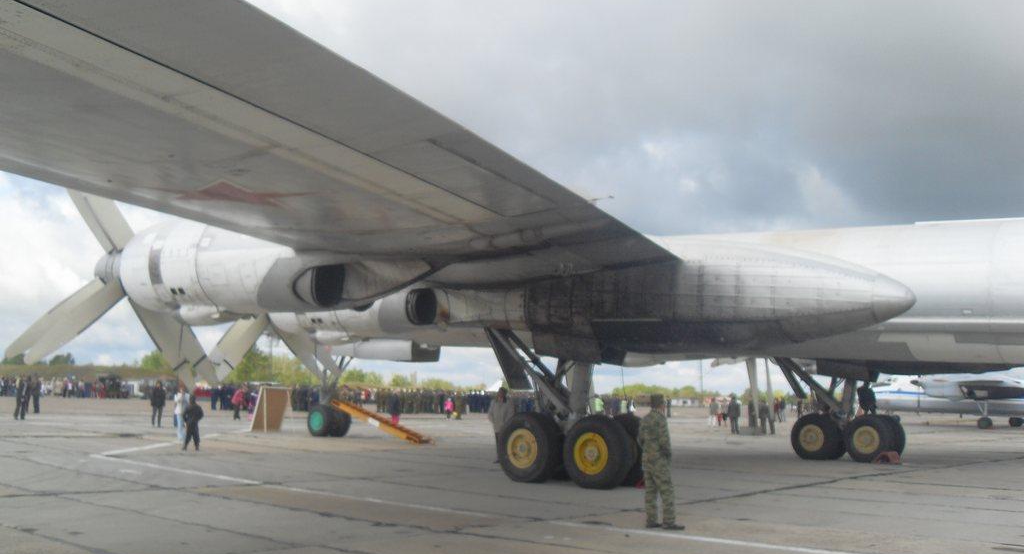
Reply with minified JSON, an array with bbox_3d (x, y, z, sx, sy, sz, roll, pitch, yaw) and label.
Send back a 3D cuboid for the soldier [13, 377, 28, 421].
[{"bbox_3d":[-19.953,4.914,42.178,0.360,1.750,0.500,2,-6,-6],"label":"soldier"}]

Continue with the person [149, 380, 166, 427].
[{"bbox_3d":[-12.955,4.656,38.002,0.560,1.690,0.360,0,-6,11],"label":"person"}]

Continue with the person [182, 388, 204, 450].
[{"bbox_3d":[-7.933,3.608,25.939,0.560,1.480,0.360,5,-7,-26],"label":"person"}]

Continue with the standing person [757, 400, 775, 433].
[{"bbox_3d":[11.934,6.606,48.732,0.620,1.580,0.420,1,-6,6],"label":"standing person"}]

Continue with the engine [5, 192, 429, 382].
[{"bbox_3d":[-4.749,-0.265,17.938,8.900,4.400,4.500,-4,-8,41],"label":"engine"}]

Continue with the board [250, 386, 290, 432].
[{"bbox_3d":[-8.644,4.787,37.383,0.750,1.620,1.200,-4,-8,40],"label":"board"}]

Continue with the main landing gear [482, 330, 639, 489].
[{"bbox_3d":[1.016,2.497,20.242,3.500,3.000,1.550,-4,-8,40],"label":"main landing gear"}]

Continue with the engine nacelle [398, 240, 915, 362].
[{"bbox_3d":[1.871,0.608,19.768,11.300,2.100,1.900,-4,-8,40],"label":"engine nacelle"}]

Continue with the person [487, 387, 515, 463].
[{"bbox_3d":[-0.248,3.566,24.804,0.620,1.770,0.400,-3,-8,37],"label":"person"}]

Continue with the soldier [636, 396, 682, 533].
[{"bbox_3d":[2.015,2.466,13.881,0.360,1.750,0.520,5,-7,-32],"label":"soldier"}]

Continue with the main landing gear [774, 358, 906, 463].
[{"bbox_3d":[9.232,3.746,29.662,3.500,3.000,1.550,-4,-8,40],"label":"main landing gear"}]

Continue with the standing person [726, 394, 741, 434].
[{"bbox_3d":[10.181,6.317,47.564,0.560,1.800,0.380,1,-6,8],"label":"standing person"}]

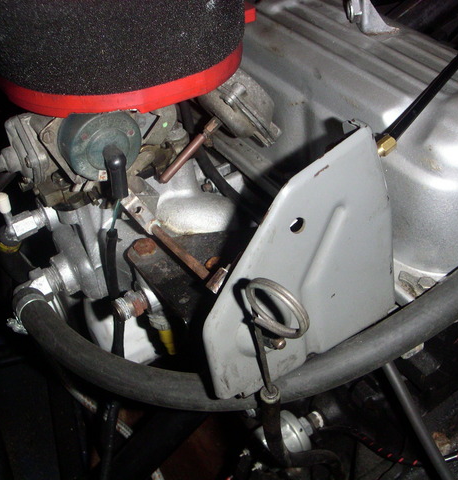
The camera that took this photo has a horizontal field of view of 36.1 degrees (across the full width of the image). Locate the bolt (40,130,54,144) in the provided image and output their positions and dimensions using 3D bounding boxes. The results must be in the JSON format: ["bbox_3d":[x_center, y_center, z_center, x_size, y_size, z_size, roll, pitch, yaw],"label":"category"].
[{"bbox_3d":[-0.135,-0.077,0.525,0.009,0.009,0.005,-23,48,-25],"label":"bolt"}]

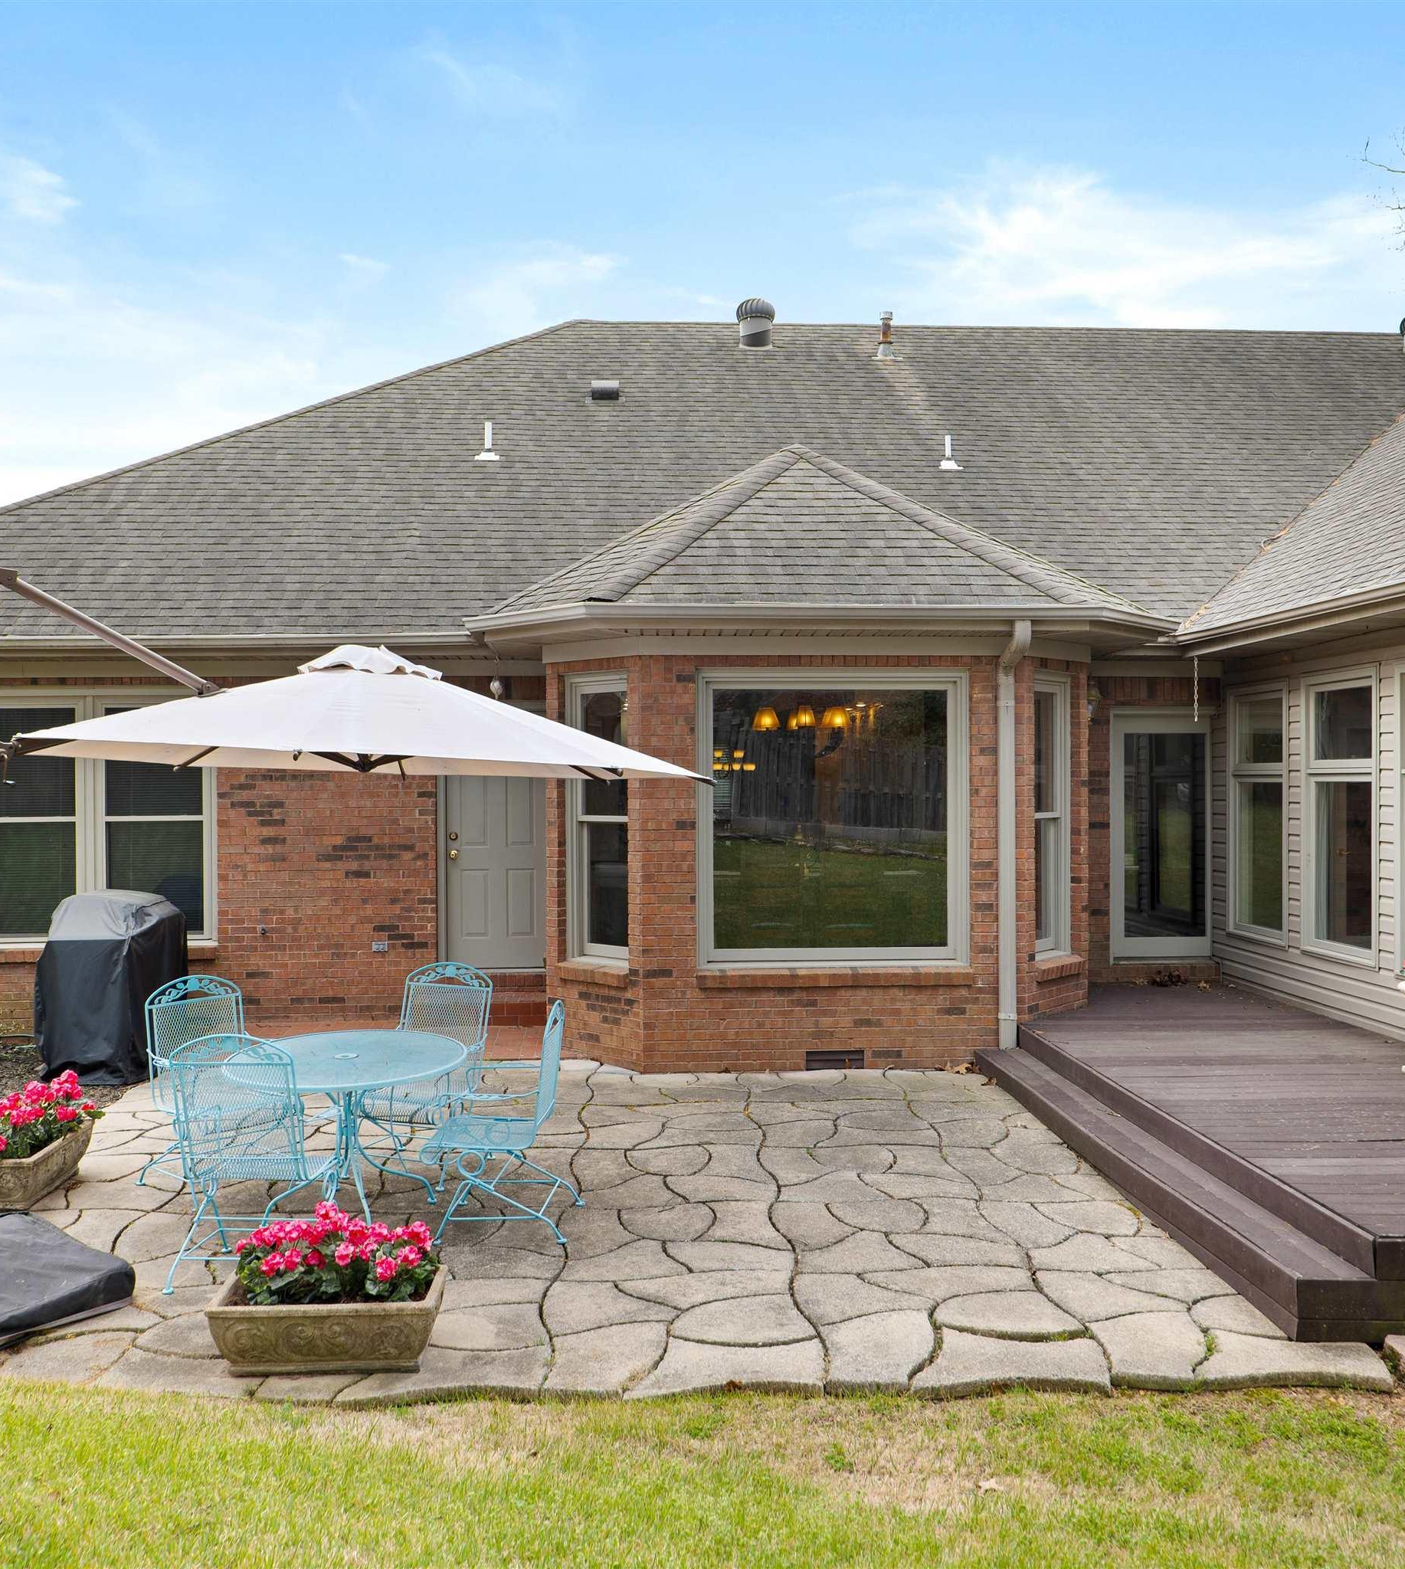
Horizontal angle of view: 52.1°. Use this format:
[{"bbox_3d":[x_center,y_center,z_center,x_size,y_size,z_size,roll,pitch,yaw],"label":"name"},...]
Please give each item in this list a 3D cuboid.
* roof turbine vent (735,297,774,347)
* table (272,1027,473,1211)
[{"bbox_3d":[0.630,-5.457,17.000,0.460,0.610,0.460,0,0,-4],"label":"roof turbine vent"},{"bbox_3d":[-1.593,1.580,6.470,1.060,0.720,1.350,0,0,-7],"label":"table"}]

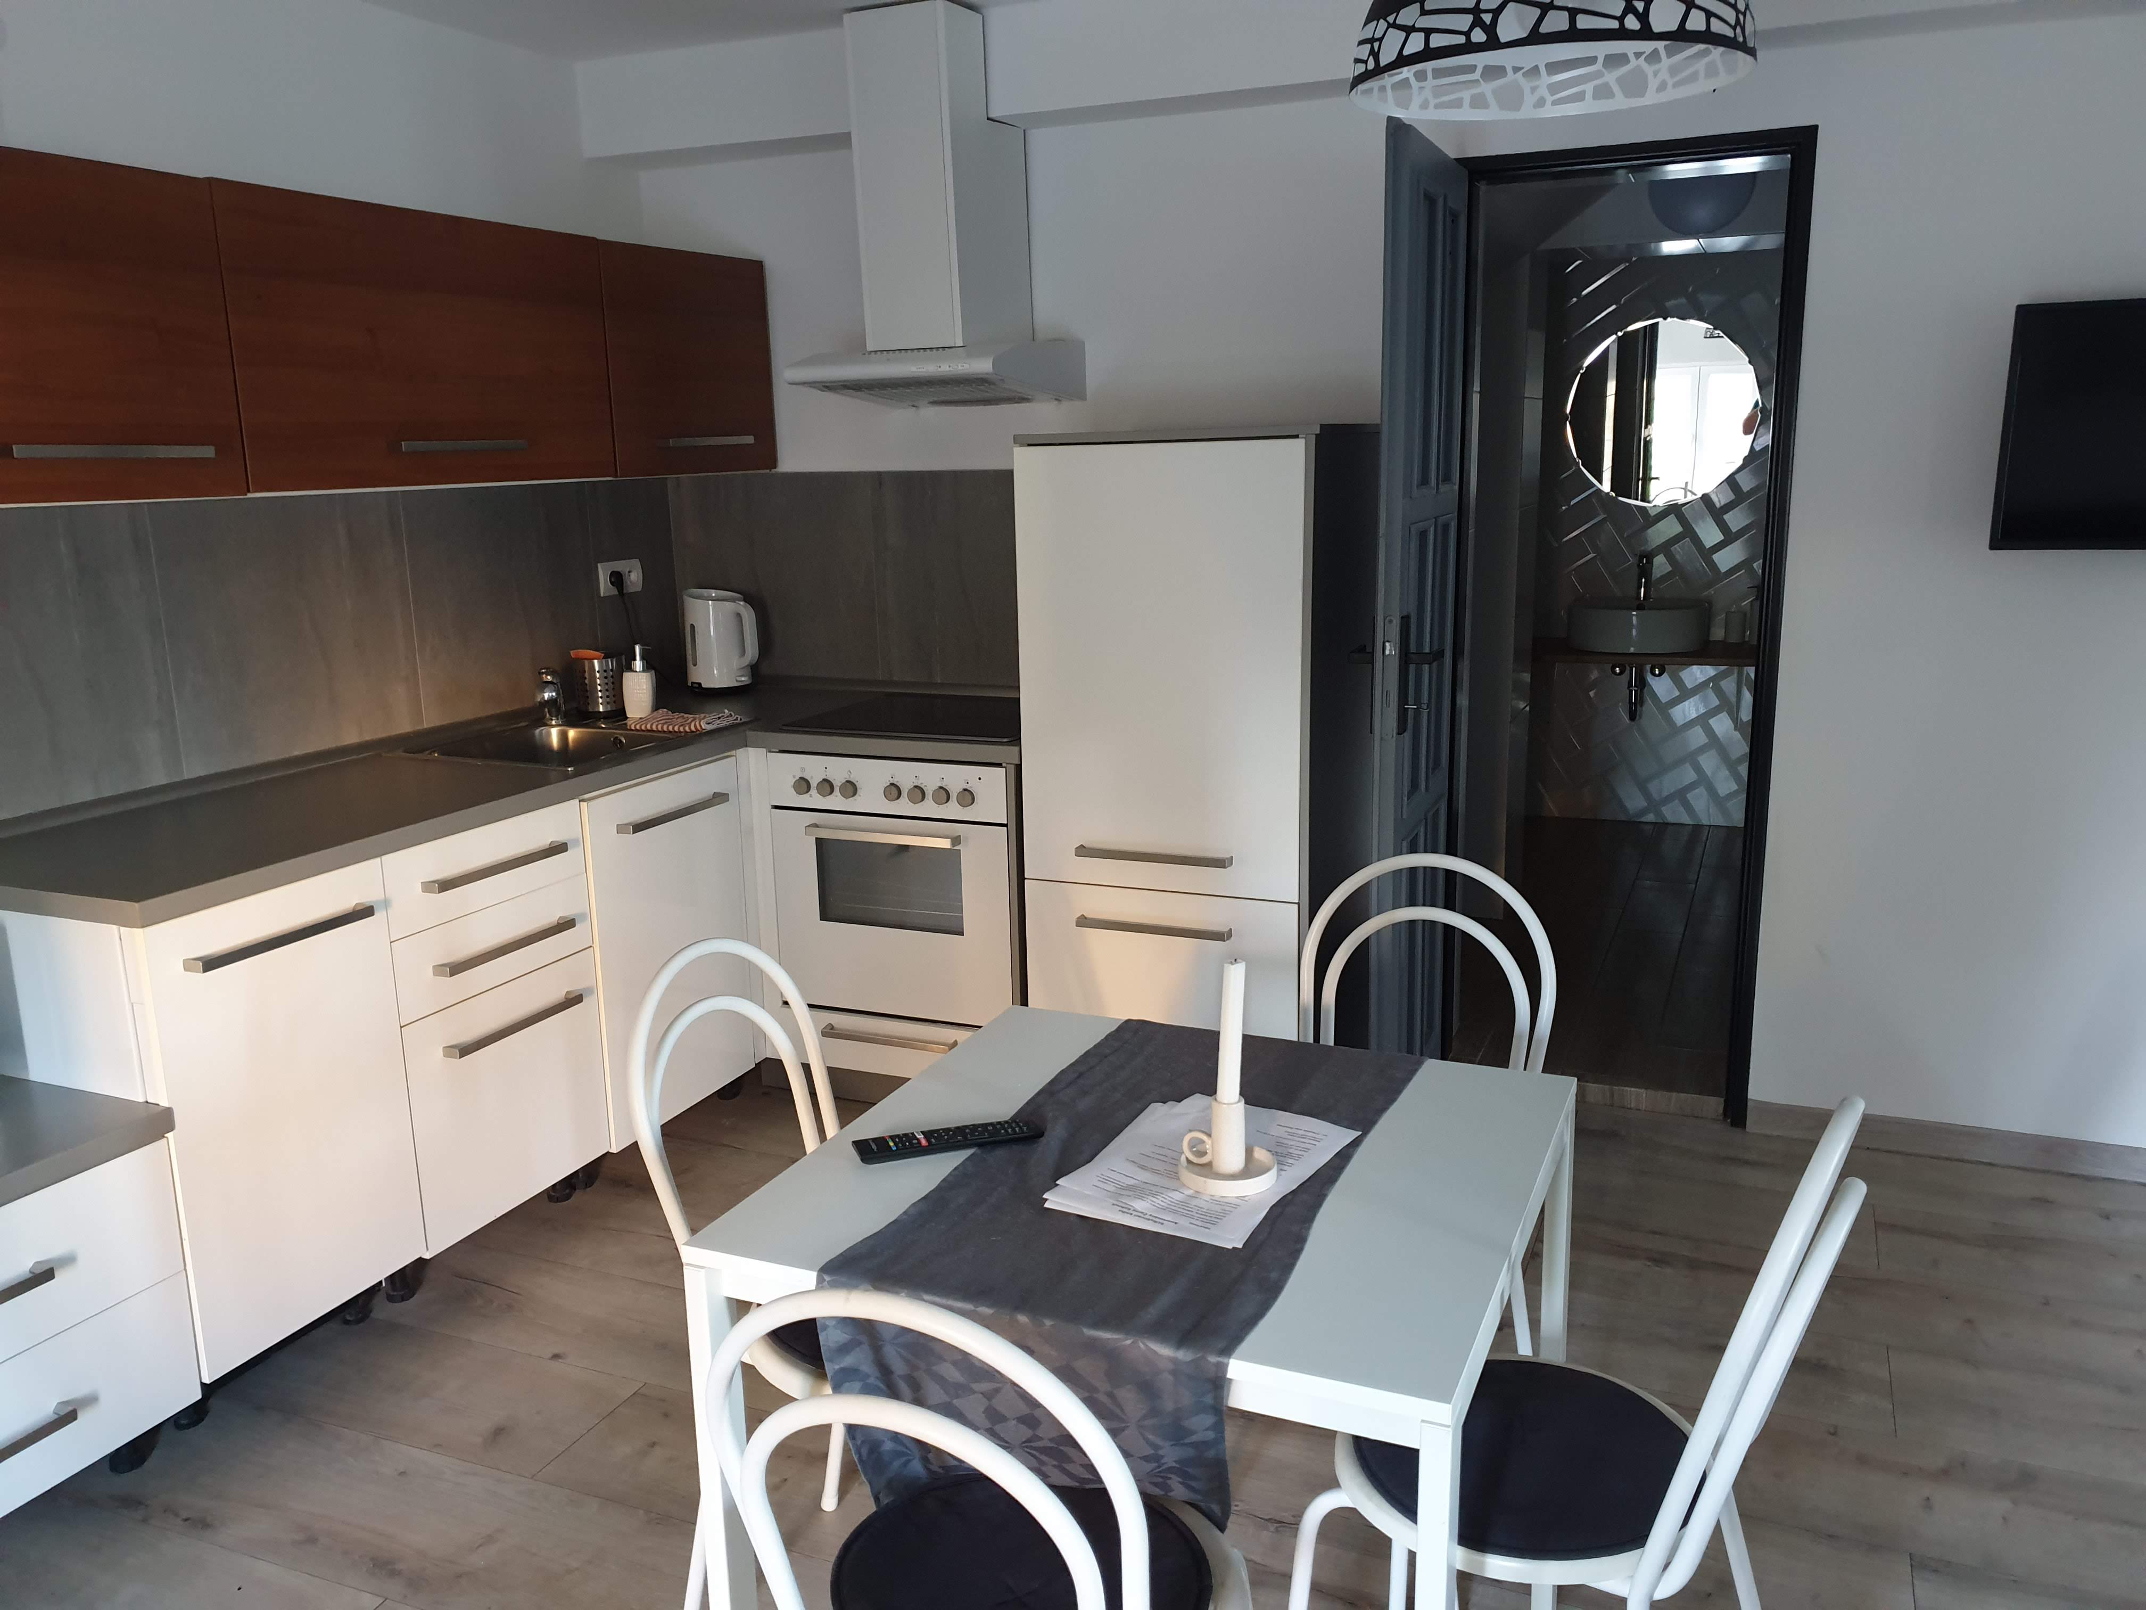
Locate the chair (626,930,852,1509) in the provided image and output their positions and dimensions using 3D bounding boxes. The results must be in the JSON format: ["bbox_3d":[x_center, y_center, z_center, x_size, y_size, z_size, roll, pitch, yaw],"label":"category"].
[{"bbox_3d":[-0.260,0.628,2.077,0.520,0.880,0.420,4,14,25],"label":"chair"}]

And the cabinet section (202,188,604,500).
[{"bbox_3d":[-1.340,-0.866,3.108,0.340,0.491,0.934,4,13,23],"label":"cabinet section"}]

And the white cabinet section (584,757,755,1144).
[{"bbox_3d":[-1.092,0.276,3.536,0.570,0.730,0.500,4,13,23],"label":"white cabinet section"}]

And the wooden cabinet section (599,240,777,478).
[{"bbox_3d":[-1.031,-1.029,3.800,0.340,0.490,0.617,4,13,23],"label":"wooden cabinet section"}]

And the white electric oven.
[{"bbox_3d":[-0.285,0.196,3.777,0.610,0.700,0.570,4,14,25],"label":"white electric oven"}]

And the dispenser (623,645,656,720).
[{"bbox_3d":[-1.048,-0.298,3.857,0.075,0.176,0.068,-1,12,0],"label":"dispenser"}]

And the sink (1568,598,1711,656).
[{"bbox_3d":[2.015,-0.644,5.758,0.485,0.150,0.420,4,14,25],"label":"sink"}]

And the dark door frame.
[{"bbox_3d":[1.161,-0.329,3.511,0.700,2.080,0.110,4,14,25],"label":"dark door frame"}]

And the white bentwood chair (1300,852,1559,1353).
[{"bbox_3d":[0.469,0.543,2.389,0.420,0.880,0.520,4,14,25],"label":"white bentwood chair"}]

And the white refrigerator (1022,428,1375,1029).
[{"bbox_3d":[0.307,-0.031,3.498,0.625,1.520,0.660,4,14,25],"label":"white refrigerator"}]

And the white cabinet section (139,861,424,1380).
[{"bbox_3d":[-1.479,0.461,2.666,0.570,0.725,0.440,4,13,23],"label":"white cabinet section"}]

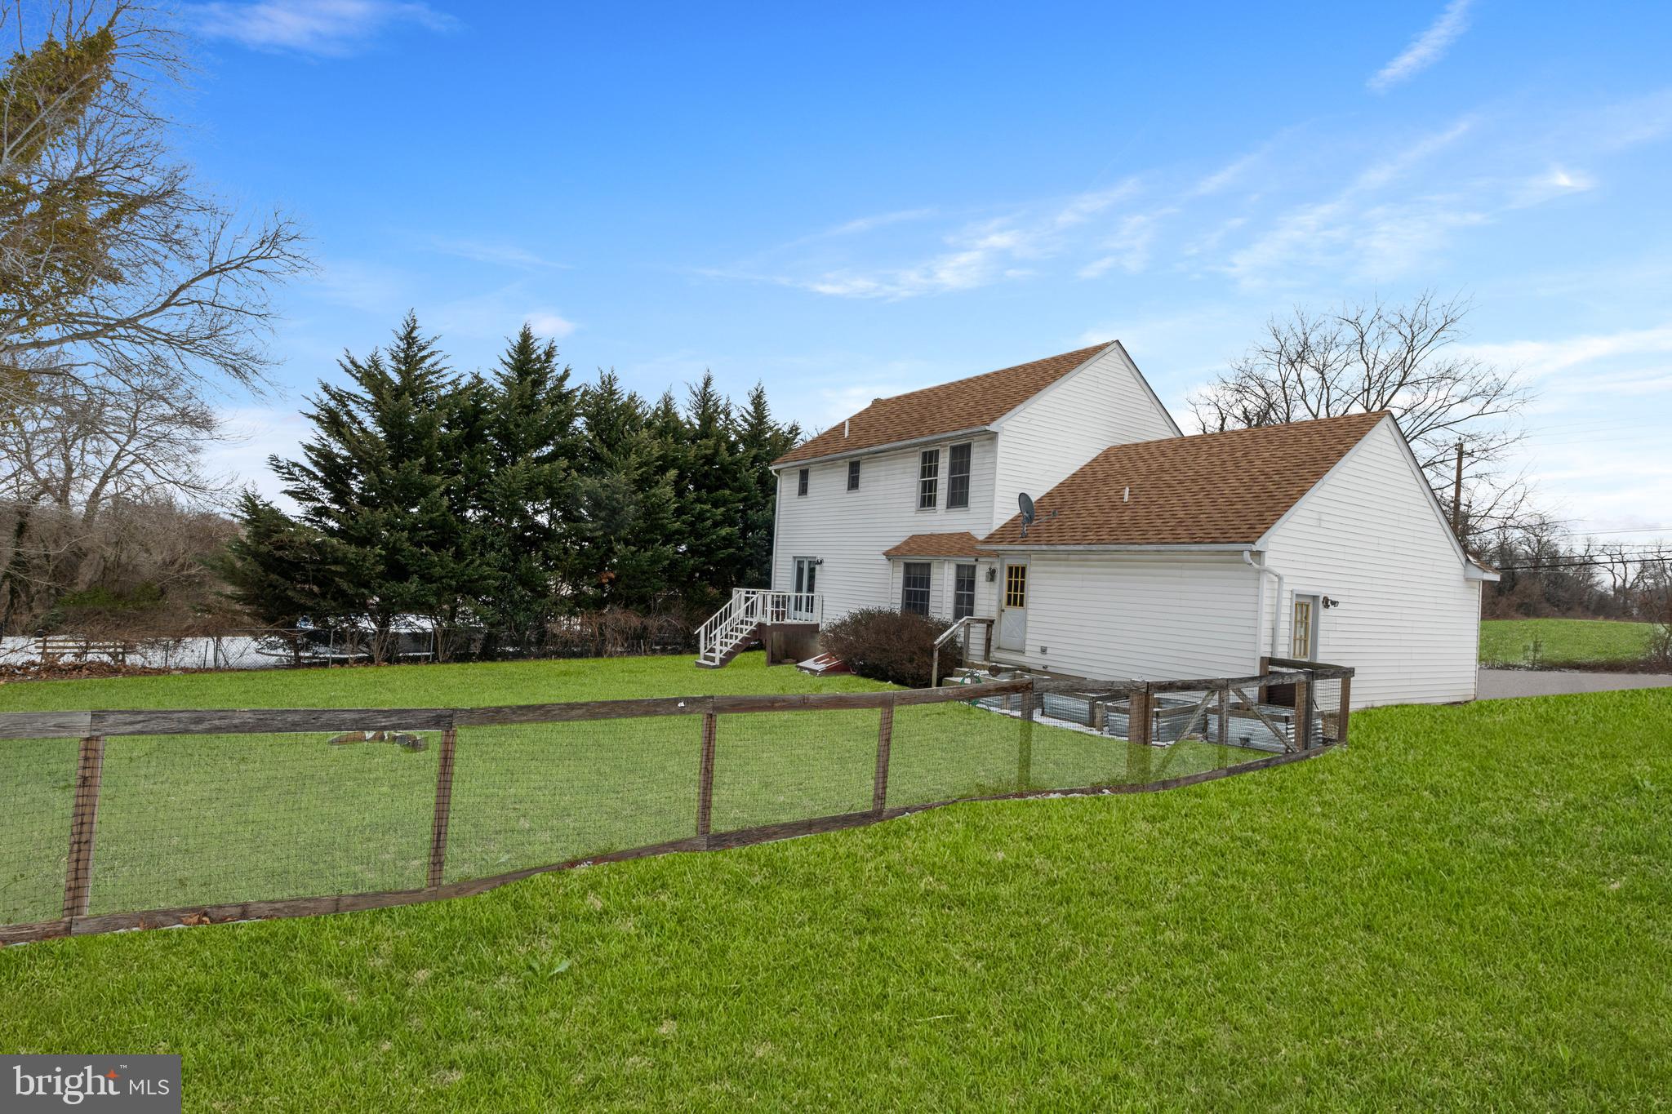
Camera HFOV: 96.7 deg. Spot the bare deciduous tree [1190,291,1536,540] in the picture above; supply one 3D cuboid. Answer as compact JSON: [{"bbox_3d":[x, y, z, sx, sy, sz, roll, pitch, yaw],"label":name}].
[{"bbox_3d":[22.468,-3.499,31.800,12.500,15.890,12.500,5,-2,-31],"label":"bare deciduous tree"}]

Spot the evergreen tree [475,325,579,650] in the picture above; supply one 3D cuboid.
[{"bbox_3d":[-11.461,-2.498,27.048,4.200,12.063,4.000,5,-2,-31],"label":"evergreen tree"}]

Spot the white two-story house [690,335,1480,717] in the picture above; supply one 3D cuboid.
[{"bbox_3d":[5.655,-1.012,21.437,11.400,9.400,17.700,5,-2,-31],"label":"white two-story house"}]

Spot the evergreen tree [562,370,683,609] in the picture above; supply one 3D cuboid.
[{"bbox_3d":[-8.421,-1.866,28.666,4.400,10.678,4.400,5,-2,-31],"label":"evergreen tree"}]

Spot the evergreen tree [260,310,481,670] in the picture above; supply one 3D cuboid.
[{"bbox_3d":[-15.964,-2.451,25.350,6.200,11.900,6.400,5,-2,-31],"label":"evergreen tree"}]

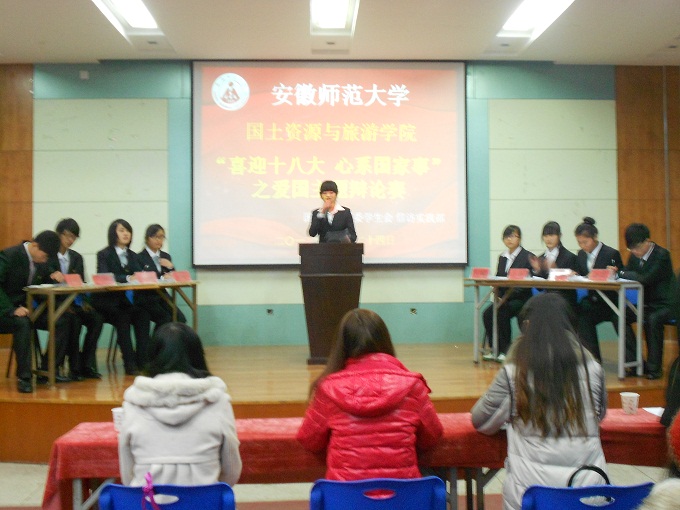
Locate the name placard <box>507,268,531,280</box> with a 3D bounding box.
[{"bbox_3d":[1.574,0.175,7.450,0.085,0.100,0.200,-1,1,-42],"label":"name placard"}]

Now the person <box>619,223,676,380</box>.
[{"bbox_3d":[2.568,0.353,7.030,0.700,1.230,0.480,-1,0,-38],"label":"person"}]

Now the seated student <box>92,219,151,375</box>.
[{"bbox_3d":[-1.890,0.339,7.446,0.460,1.290,0.740,-1,1,-36],"label":"seated student"}]

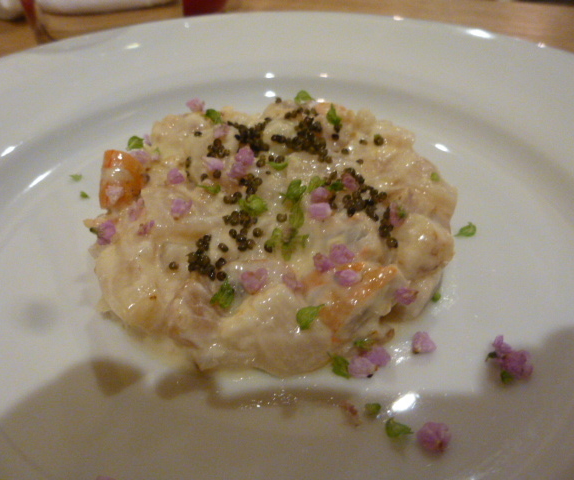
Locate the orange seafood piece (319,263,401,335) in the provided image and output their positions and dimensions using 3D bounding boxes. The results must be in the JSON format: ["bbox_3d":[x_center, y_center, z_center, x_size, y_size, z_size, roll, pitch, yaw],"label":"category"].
[{"bbox_3d":[0.019,0.015,0.121,0.019,0.008,0.012,-33,52,-30],"label":"orange seafood piece"}]

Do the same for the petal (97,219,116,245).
[{"bbox_3d":[-0.057,-0.002,0.146,0.006,0.005,0.006,0,43,0],"label":"petal"}]

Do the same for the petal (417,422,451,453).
[{"bbox_3d":[0.031,0.041,0.096,0.007,0.005,0.005,25,48,25],"label":"petal"}]

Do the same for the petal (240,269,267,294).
[{"bbox_3d":[-0.007,0.010,0.107,0.006,0.003,0.005,-4,43,-4],"label":"petal"}]

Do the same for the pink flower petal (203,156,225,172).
[{"bbox_3d":[-0.021,-0.022,0.135,0.006,0.003,0.004,-7,43,-8],"label":"pink flower petal"}]

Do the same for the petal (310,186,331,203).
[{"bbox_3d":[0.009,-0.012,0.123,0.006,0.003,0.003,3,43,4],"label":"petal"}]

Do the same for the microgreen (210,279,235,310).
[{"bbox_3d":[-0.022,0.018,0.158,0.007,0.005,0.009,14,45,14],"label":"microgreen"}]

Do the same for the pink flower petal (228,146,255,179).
[{"bbox_3d":[-0.013,-0.023,0.134,0.006,0.004,0.009,17,45,18],"label":"pink flower petal"}]

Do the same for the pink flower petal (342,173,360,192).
[{"bbox_3d":[0.018,-0.016,0.128,0.005,0.003,0.005,6,43,7],"label":"pink flower petal"}]

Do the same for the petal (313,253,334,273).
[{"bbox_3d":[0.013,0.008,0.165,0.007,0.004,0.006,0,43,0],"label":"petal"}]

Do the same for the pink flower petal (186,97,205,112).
[{"bbox_3d":[-0.038,-0.056,0.190,0.008,0.005,0.005,0,43,0],"label":"pink flower petal"}]

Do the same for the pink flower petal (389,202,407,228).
[{"bbox_3d":[0.034,-0.007,0.140,0.005,0.004,0.007,0,43,0],"label":"pink flower petal"}]

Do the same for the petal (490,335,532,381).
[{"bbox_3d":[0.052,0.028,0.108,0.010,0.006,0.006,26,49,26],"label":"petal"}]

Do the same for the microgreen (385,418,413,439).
[{"bbox_3d":[0.024,0.040,0.099,0.006,0.003,0.004,19,46,20],"label":"microgreen"}]

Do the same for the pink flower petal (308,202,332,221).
[{"bbox_3d":[0.009,-0.007,0.119,0.006,0.003,0.004,3,43,4],"label":"pink flower petal"}]

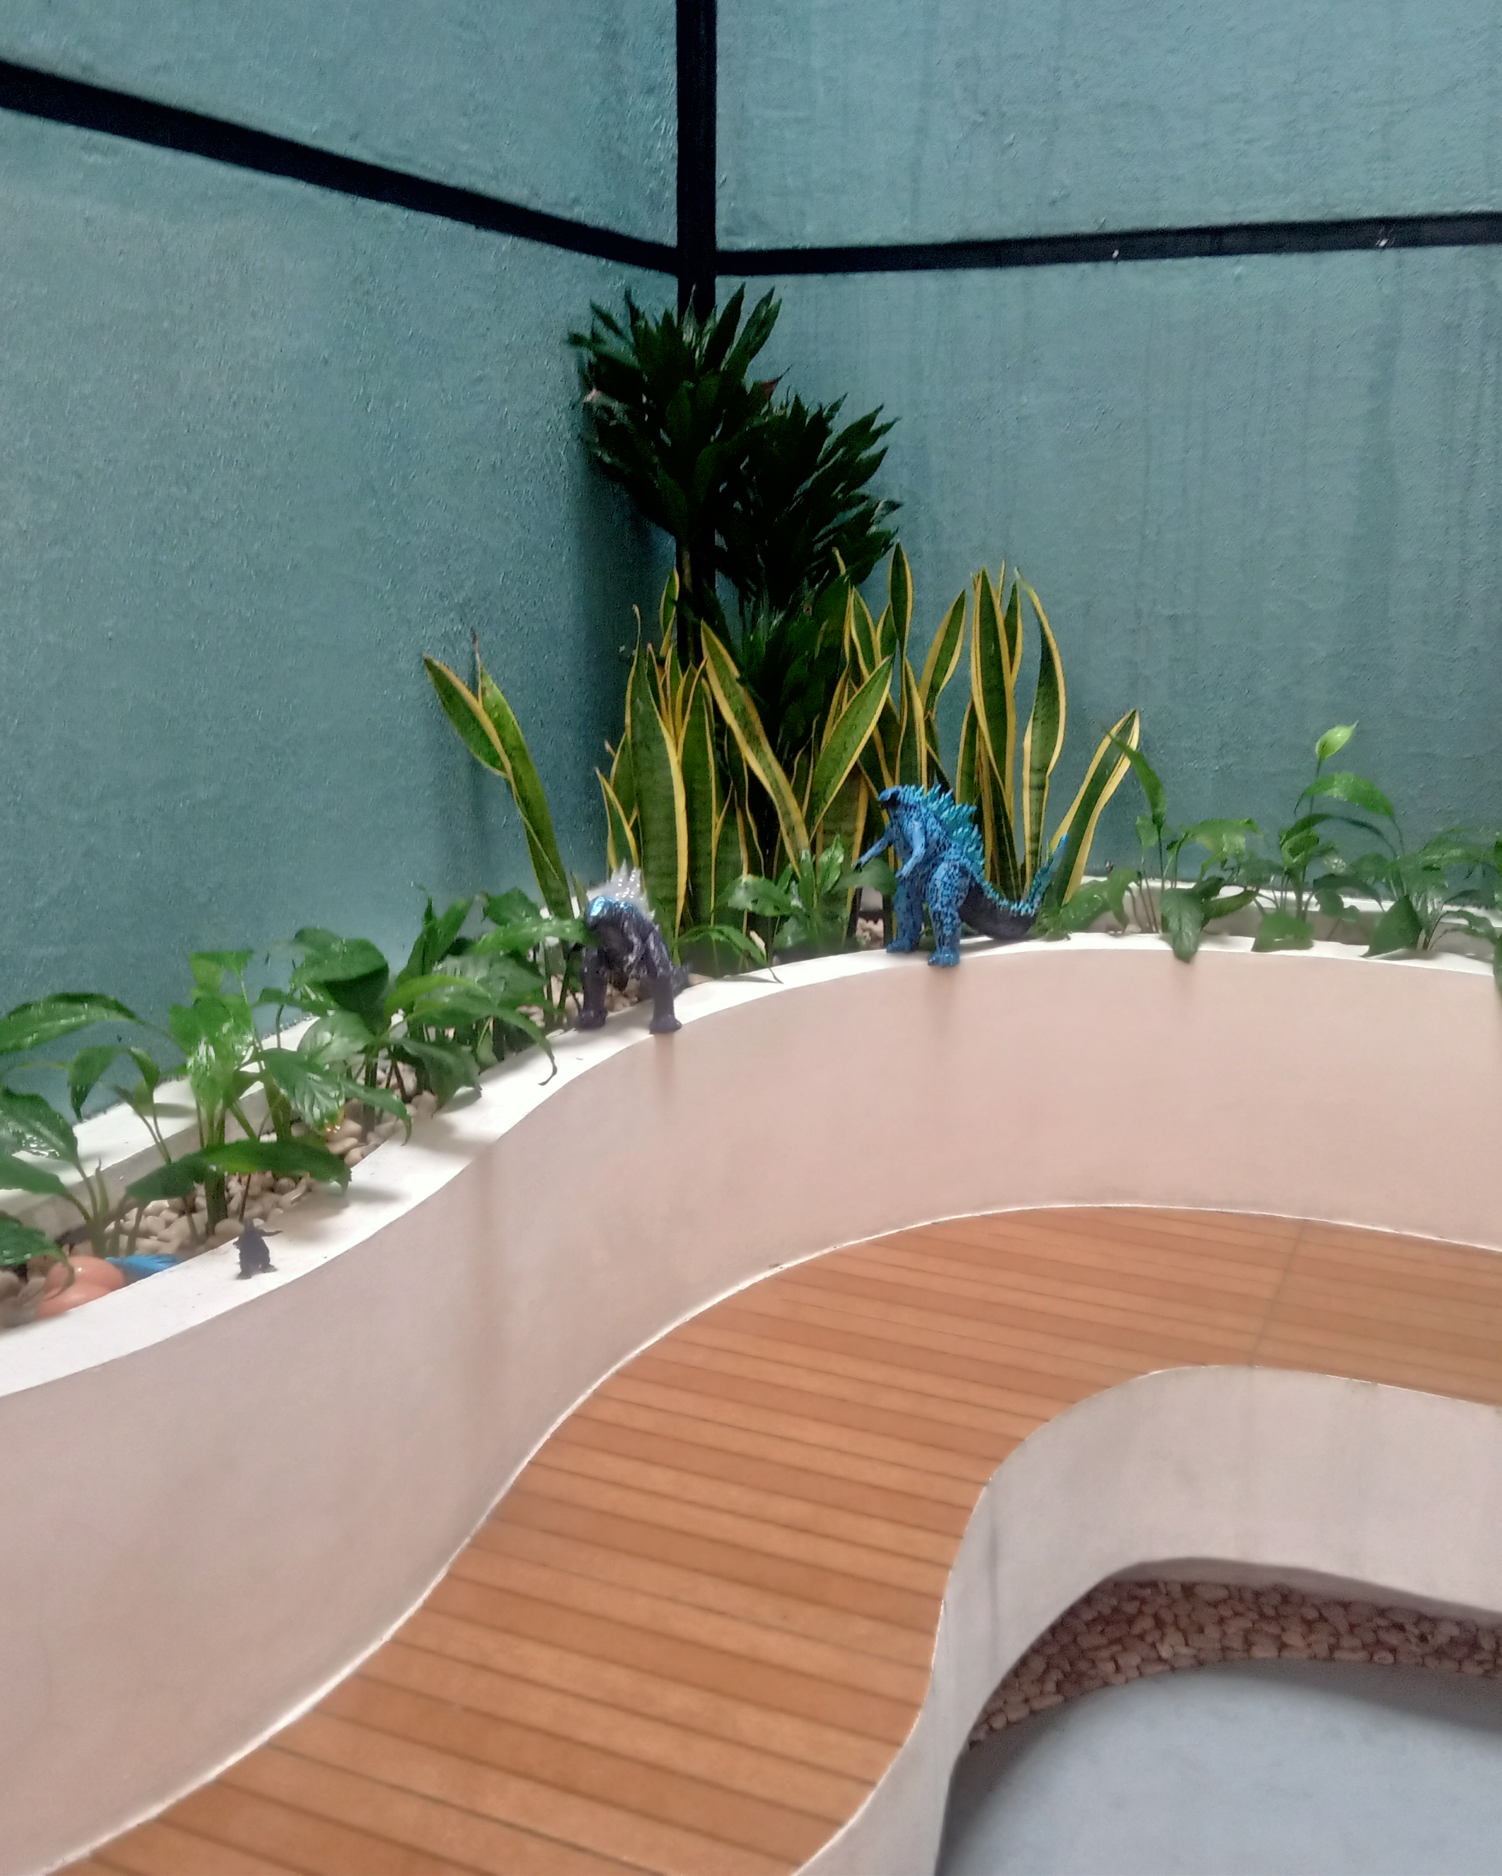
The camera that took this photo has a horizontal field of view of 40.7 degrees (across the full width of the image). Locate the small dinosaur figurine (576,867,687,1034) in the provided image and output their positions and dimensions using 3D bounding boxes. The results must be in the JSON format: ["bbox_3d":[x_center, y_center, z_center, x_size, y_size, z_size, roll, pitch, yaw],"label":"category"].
[{"bbox_3d":[-0.129,0.010,2.330,0.115,0.175,0.180,7,16,26],"label":"small dinosaur figurine"}]

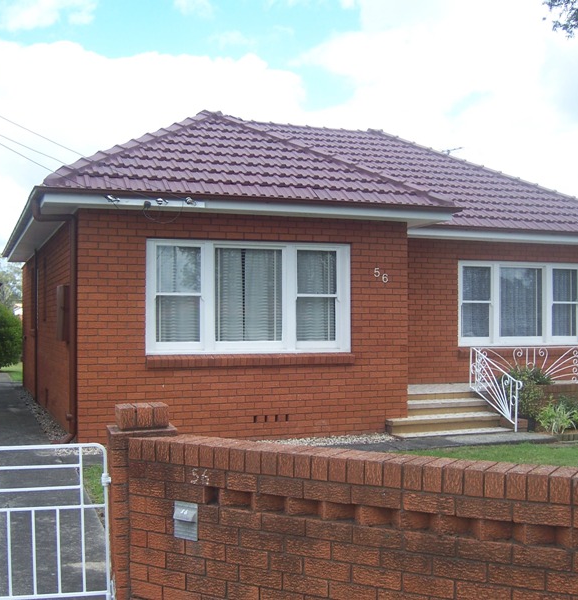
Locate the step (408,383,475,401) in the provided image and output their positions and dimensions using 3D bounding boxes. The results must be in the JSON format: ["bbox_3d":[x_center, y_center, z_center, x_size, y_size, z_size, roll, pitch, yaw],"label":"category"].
[{"bbox_3d":[1.913,1.448,13.047,1.500,0.160,1.280,0,-2,-21],"label":"step"}]

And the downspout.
[{"bbox_3d":[-2.832,0.256,10.024,0.540,3.000,0.140,0,-2,-21],"label":"downspout"}]

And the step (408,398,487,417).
[{"bbox_3d":[2.210,1.573,12.203,1.450,0.160,0.500,0,-2,-21],"label":"step"}]

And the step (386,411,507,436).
[{"bbox_3d":[2.135,1.724,11.602,1.760,0.175,0.520,0,-2,-21],"label":"step"}]

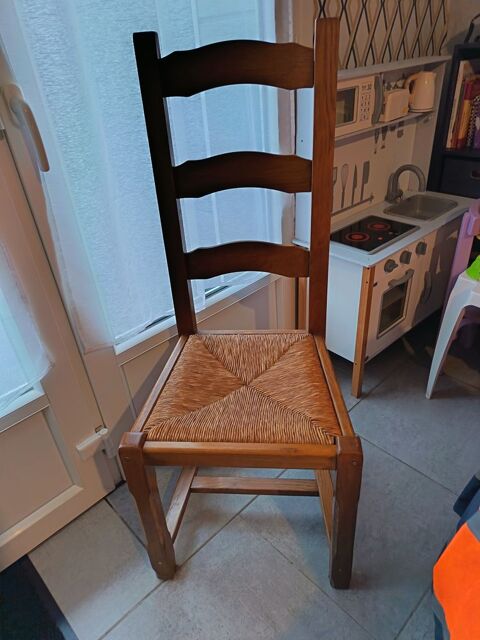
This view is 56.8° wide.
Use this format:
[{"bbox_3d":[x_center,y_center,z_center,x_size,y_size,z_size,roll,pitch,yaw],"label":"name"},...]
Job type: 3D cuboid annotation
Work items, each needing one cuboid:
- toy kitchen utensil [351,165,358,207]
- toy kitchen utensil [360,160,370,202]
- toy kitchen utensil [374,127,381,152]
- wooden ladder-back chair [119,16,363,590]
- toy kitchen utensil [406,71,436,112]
[{"bbox_3d":[0.386,-0.453,1.501,0.022,0.137,0.010,-28,40,-32],"label":"toy kitchen utensil"},{"bbox_3d":[0.430,-0.477,1.532,0.034,0.137,0.010,-28,40,-32],"label":"toy kitchen utensil"},{"bbox_3d":[0.454,-0.596,1.472,0.025,0.080,0.010,-28,40,-32],"label":"toy kitchen utensil"},{"bbox_3d":[0.010,0.025,0.958,0.460,1.112,0.497,-1,33,7],"label":"wooden ladder-back chair"},{"bbox_3d":[0.604,-0.760,1.477,0.103,0.122,0.068,-15,34,-15],"label":"toy kitchen utensil"}]

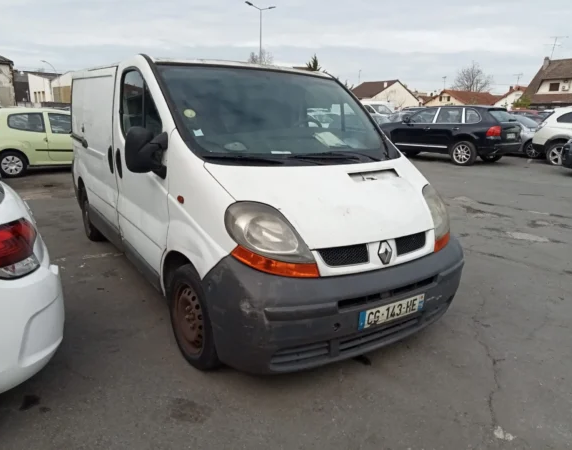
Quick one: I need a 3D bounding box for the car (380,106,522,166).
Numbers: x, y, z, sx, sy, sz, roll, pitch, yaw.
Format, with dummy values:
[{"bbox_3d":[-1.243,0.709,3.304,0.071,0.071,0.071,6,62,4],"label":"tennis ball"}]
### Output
[{"bbox_3d":[5.003,-2.961,15.745,1.930,1.700,4.780,-10,18,-39],"label":"car"}]

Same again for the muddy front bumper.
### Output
[{"bbox_3d":[0.463,0.402,3.016,1.860,0.620,0.600,-8,17,-33],"label":"muddy front bumper"}]

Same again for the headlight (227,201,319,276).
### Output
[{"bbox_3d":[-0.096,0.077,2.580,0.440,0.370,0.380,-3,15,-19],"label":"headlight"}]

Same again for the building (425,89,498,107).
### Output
[{"bbox_3d":[34.318,-22.779,92.695,13.224,5.197,9.257,-7,16,-33],"label":"building"}]

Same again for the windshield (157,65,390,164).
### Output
[{"bbox_3d":[0.015,-0.785,3.459,1.600,0.180,1.124,-8,53,-33],"label":"windshield"}]

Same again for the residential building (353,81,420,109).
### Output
[{"bbox_3d":[12.821,-17.085,66.993,7.142,5.214,8.970,-3,15,-19],"label":"residential building"}]

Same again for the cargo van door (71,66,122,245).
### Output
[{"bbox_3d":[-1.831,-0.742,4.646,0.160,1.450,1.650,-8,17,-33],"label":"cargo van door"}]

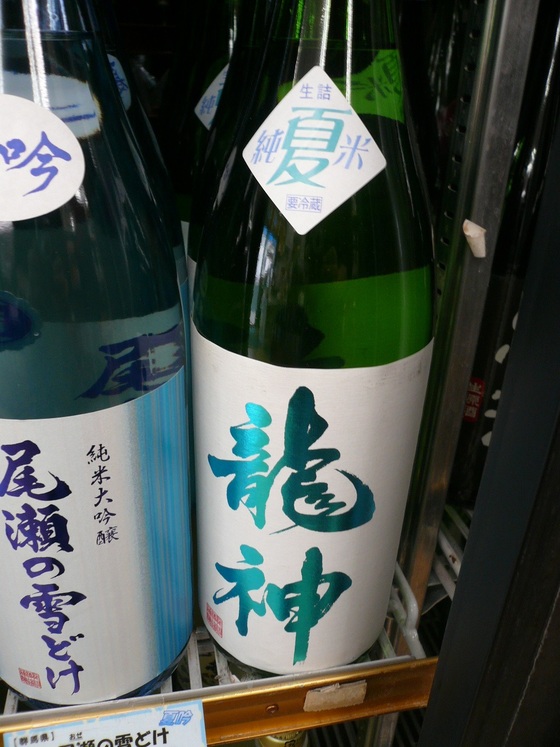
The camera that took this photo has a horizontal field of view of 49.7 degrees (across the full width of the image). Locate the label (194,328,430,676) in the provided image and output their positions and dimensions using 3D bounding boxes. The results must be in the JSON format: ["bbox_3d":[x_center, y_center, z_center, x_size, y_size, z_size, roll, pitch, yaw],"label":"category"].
[{"bbox_3d":[0.006,0.059,0.283,0.105,0.170,0.061,8,28,11],"label":"label"}]

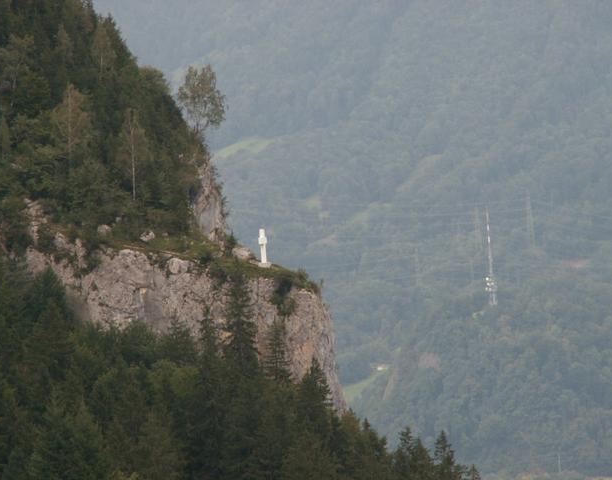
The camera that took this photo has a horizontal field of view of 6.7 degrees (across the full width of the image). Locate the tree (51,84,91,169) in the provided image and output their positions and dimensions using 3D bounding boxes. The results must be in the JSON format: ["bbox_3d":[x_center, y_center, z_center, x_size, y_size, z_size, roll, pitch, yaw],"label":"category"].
[{"bbox_3d":[-34.904,-16.674,770.000,5.780,13.340,5.780,-4,-3,0],"label":"tree"}]

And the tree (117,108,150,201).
[{"bbox_3d":[-24.902,-12.343,750.000,4.760,13.280,4.760,-4,-3,0],"label":"tree"}]

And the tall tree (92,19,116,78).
[{"bbox_3d":[-31.182,-29.026,800.000,3.850,9.860,3.850,-4,-3,0],"label":"tall tree"}]

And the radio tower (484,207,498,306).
[{"bbox_3d":[142.436,11.934,4000.000,7.700,76.220,7.700,-4,-3,0],"label":"radio tower"}]

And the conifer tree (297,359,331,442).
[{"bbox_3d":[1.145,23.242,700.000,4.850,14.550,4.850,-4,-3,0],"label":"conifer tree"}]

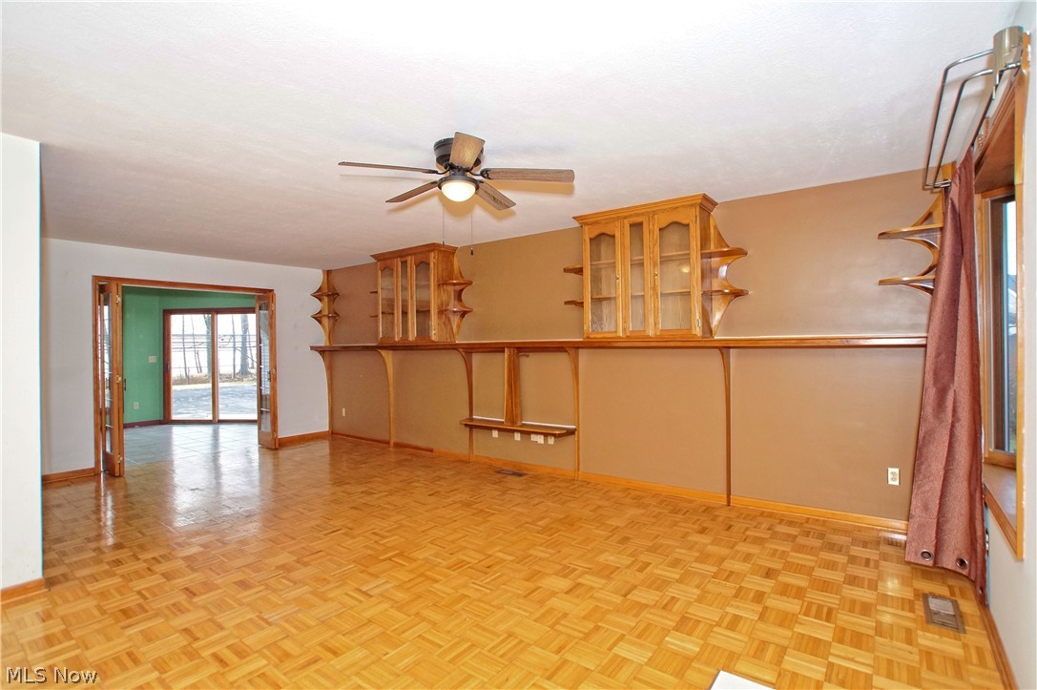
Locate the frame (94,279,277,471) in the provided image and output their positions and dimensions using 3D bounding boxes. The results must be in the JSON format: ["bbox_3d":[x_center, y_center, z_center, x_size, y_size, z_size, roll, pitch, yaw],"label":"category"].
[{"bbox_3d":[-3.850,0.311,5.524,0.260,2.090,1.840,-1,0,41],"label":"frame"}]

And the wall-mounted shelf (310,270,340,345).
[{"bbox_3d":[-2.816,-0.537,6.709,0.300,1.120,0.290,-1,0,34],"label":"wall-mounted shelf"}]

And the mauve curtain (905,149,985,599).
[{"bbox_3d":[2.247,0.153,2.455,0.240,2.180,0.420,-1,0,36],"label":"mauve curtain"}]

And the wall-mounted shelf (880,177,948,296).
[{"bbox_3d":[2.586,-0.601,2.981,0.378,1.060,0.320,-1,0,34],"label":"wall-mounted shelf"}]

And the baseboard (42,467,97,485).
[{"bbox_3d":[-4.609,1.325,4.720,0.020,0.080,0.428,-1,0,41],"label":"baseboard"}]

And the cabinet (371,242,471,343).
[{"bbox_3d":[-1.353,-0.557,5.658,1.706,1.110,0.370,-1,0,34],"label":"cabinet"}]

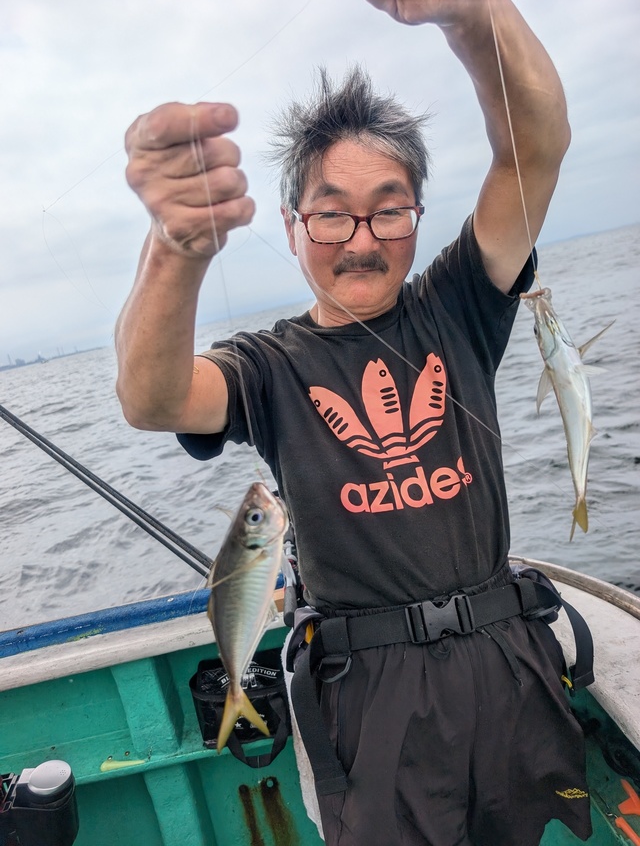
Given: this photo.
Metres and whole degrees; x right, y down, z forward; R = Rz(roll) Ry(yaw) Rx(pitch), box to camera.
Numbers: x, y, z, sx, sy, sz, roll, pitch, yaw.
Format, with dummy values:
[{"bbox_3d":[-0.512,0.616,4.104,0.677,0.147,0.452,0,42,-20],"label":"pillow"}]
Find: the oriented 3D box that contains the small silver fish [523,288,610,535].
[{"bbox_3d":[0.213,-0.006,0.505,0.064,0.217,0.053,-13,10,0],"label":"small silver fish"}]

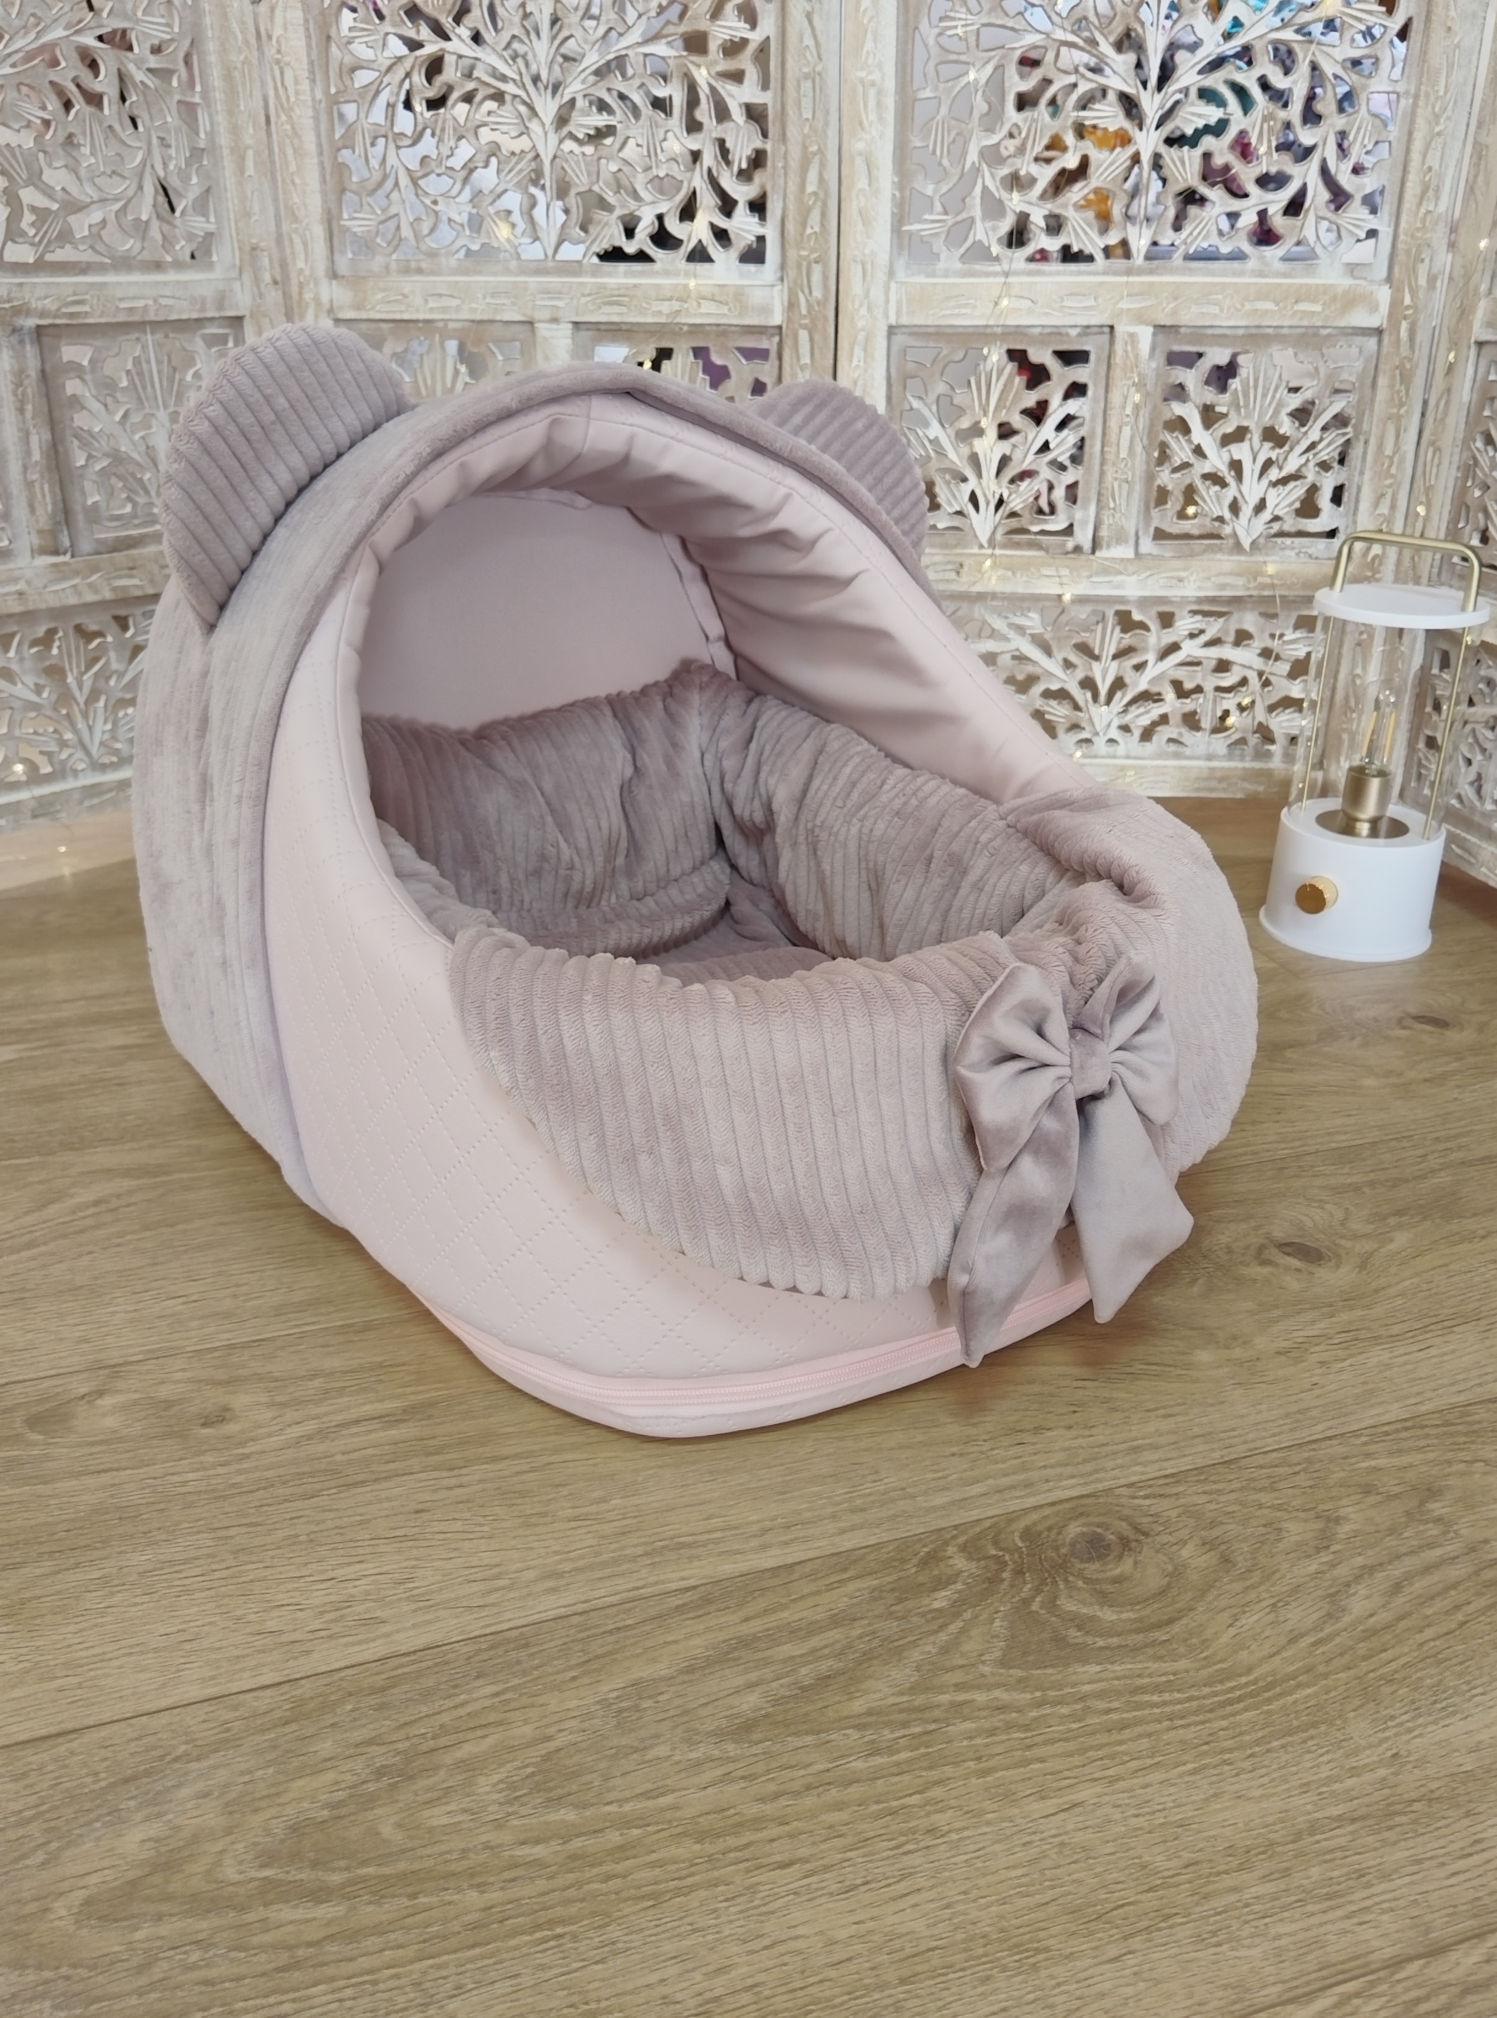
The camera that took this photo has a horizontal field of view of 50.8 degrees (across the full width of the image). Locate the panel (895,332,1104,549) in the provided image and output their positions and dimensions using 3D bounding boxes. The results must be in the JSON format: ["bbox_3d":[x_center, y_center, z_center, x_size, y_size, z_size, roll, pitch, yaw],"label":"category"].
[{"bbox_3d":[0.221,-0.498,1.374,0.182,0.182,0.018,1,25,2],"label":"panel"}]

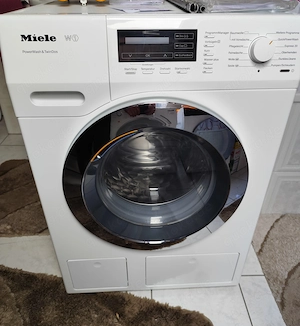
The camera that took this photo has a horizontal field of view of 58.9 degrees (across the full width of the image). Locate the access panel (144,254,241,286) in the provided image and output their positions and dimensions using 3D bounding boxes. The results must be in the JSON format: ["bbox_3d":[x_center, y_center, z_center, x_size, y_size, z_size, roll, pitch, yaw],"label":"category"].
[{"bbox_3d":[0.135,0.352,0.881,0.298,0.153,0.015,-2,32,-2],"label":"access panel"}]

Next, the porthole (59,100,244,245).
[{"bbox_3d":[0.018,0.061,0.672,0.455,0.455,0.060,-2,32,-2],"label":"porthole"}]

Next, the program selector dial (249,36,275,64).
[{"bbox_3d":[0.221,-0.222,0.523,0.050,0.050,0.020,-2,22,-2],"label":"program selector dial"}]

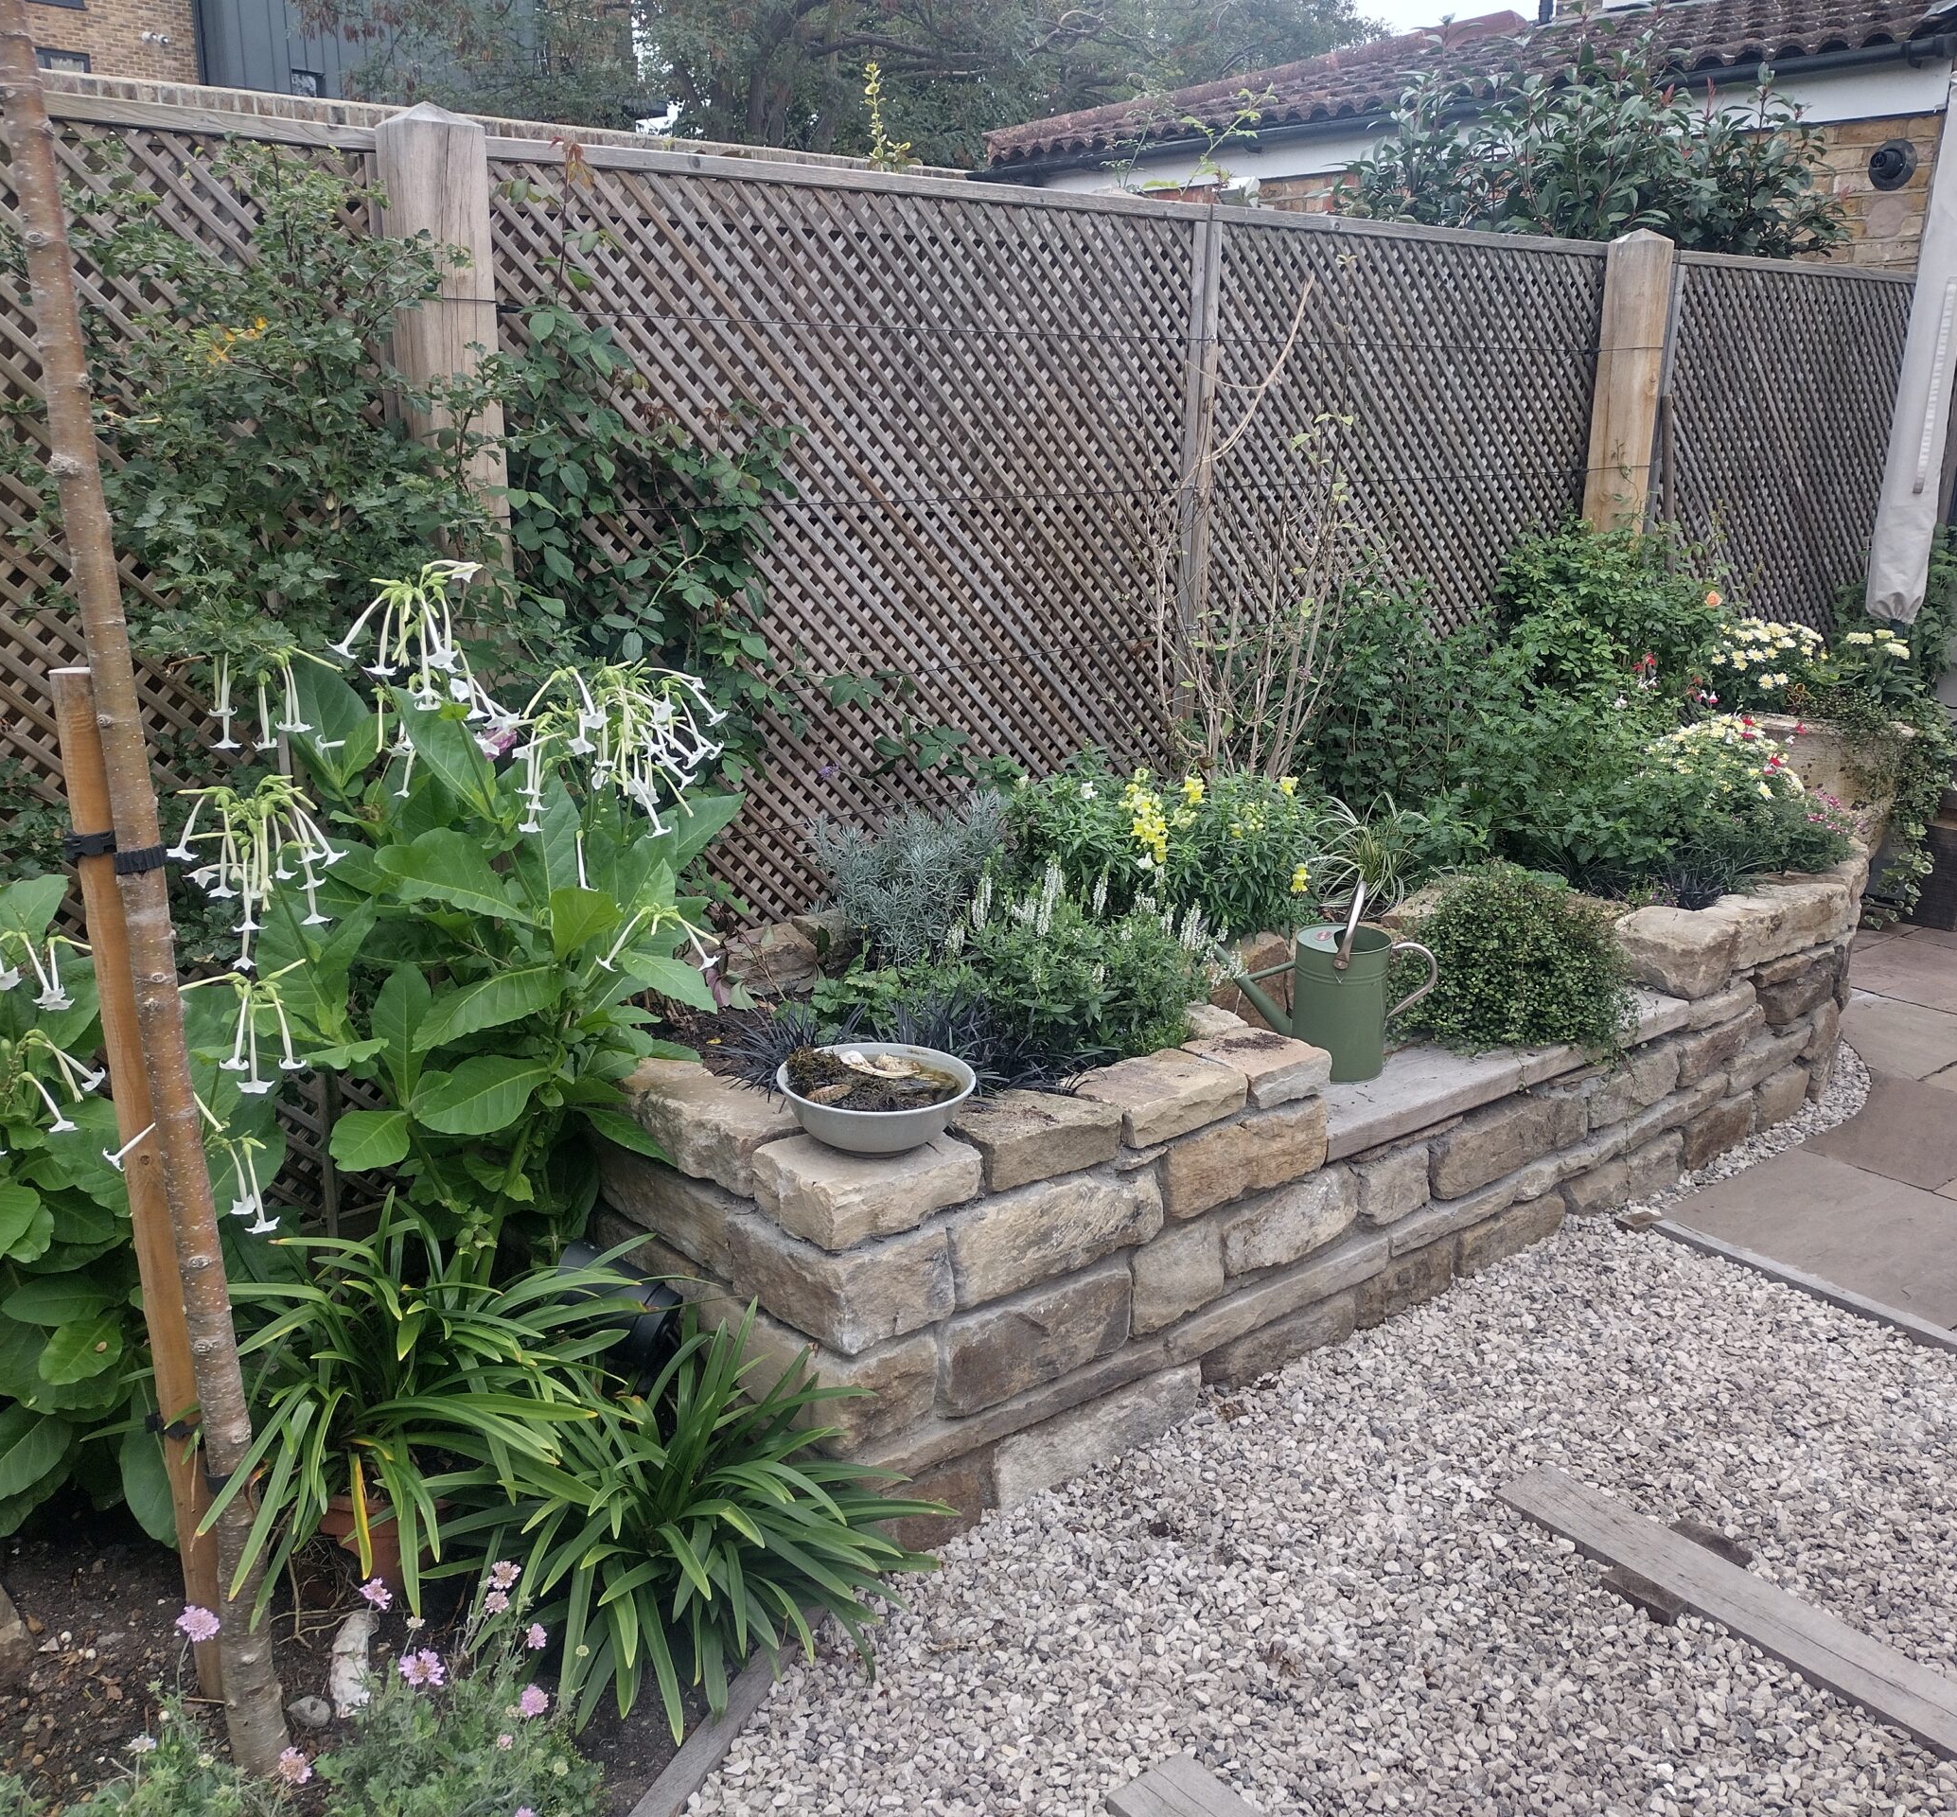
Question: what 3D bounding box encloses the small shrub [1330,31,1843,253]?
[{"bbox_3d":[1.899,-2.332,5.986,1.500,0.750,1.250,-13,21,-39],"label":"small shrub"}]

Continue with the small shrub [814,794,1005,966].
[{"bbox_3d":[-0.133,-0.051,3.563,0.370,0.330,0.350,0,16,-2],"label":"small shrub"}]

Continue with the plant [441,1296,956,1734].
[{"bbox_3d":[-0.360,0.755,2.430,0.620,0.420,0.600,-2,16,-9],"label":"plant"}]

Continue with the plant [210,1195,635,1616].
[{"bbox_3d":[-0.750,0.655,2.570,0.550,0.500,0.520,-4,17,-17],"label":"plant"}]

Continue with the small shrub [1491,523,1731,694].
[{"bbox_3d":[1.633,-0.730,4.922,0.570,0.520,0.530,6,17,17],"label":"small shrub"}]

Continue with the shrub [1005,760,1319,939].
[{"bbox_3d":[0.350,-0.104,3.614,0.580,0.330,0.440,3,16,5],"label":"shrub"}]

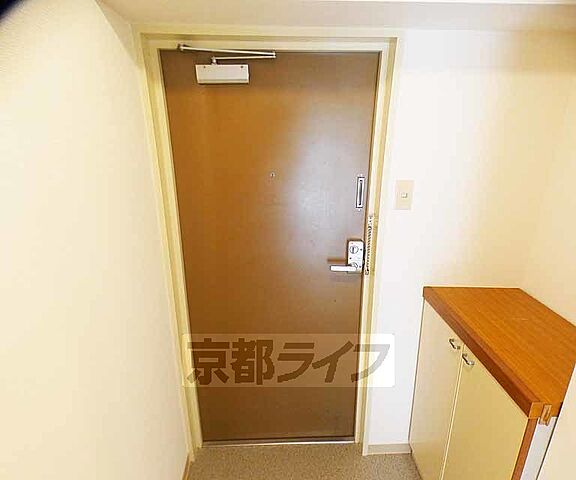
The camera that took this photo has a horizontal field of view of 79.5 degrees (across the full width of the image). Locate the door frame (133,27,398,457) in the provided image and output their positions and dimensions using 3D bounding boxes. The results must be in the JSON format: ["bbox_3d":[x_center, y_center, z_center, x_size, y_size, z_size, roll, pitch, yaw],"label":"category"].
[{"bbox_3d":[-0.055,0.194,1.595,0.936,2.002,0.126,-1,18,-2],"label":"door frame"}]

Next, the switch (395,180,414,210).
[{"bbox_3d":[0.472,-0.181,1.404,0.070,0.120,0.012,-1,18,-1],"label":"switch"}]

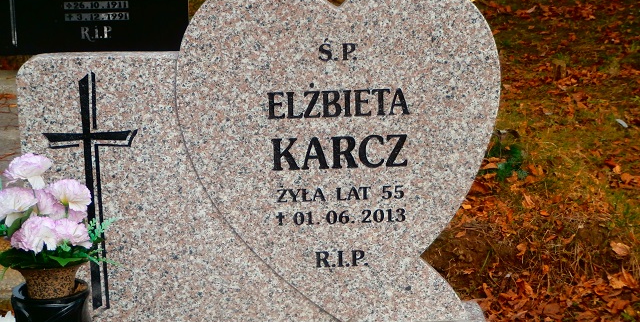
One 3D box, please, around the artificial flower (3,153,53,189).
[{"bbox_3d":[-0.442,0.016,2.400,0.074,0.052,0.068,-11,13,11],"label":"artificial flower"}]

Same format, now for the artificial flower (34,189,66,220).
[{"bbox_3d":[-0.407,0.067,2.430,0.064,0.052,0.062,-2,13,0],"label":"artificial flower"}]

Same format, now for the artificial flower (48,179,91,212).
[{"bbox_3d":[-0.378,0.052,2.400,0.064,0.050,0.062,-1,14,-24],"label":"artificial flower"}]

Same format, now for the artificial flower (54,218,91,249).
[{"bbox_3d":[-0.370,0.108,2.370,0.060,0.050,0.060,-5,23,-24],"label":"artificial flower"}]

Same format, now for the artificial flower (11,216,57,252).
[{"bbox_3d":[-0.424,0.109,2.360,0.071,0.056,0.062,-4,24,9],"label":"artificial flower"}]

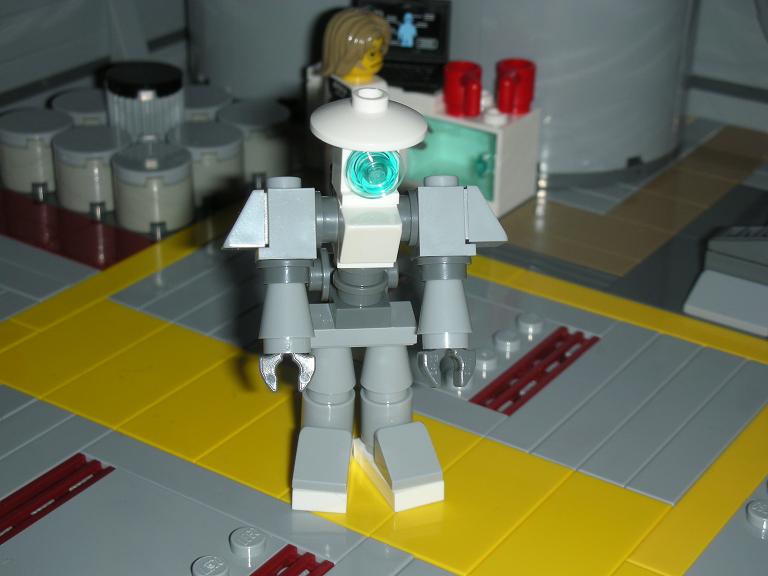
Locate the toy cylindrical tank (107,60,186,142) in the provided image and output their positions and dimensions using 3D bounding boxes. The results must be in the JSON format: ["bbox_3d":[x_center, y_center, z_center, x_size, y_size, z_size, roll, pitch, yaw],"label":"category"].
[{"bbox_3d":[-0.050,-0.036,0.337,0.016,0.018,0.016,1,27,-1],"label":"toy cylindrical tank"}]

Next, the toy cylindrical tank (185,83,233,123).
[{"bbox_3d":[-0.041,-0.036,0.353,0.016,0.013,0.016,1,27,-1],"label":"toy cylindrical tank"}]

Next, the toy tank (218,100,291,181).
[{"bbox_3d":[-0.028,-0.031,0.345,0.016,0.013,0.016,1,27,-1],"label":"toy tank"}]

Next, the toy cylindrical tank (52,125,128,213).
[{"bbox_3d":[-0.059,-0.024,0.329,0.016,0.013,0.016,1,27,-1],"label":"toy cylindrical tank"}]

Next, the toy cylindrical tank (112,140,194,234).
[{"bbox_3d":[-0.046,-0.020,0.321,0.016,0.013,0.016,1,27,-1],"label":"toy cylindrical tank"}]

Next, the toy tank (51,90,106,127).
[{"bbox_3d":[-0.063,-0.034,0.349,0.016,0.013,0.016,18,31,29],"label":"toy tank"}]

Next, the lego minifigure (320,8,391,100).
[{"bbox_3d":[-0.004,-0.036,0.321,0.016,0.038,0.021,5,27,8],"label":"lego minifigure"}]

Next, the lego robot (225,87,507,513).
[{"bbox_3d":[-0.003,0.001,0.230,0.040,0.059,0.021,-2,27,-6],"label":"lego robot"}]

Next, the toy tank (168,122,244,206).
[{"bbox_3d":[-0.037,-0.025,0.333,0.016,0.013,0.016,1,27,-1],"label":"toy tank"}]

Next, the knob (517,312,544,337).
[{"bbox_3d":[0.026,0.006,0.285,0.005,0.002,0.005,1,27,-1],"label":"knob"}]

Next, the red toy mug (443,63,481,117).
[{"bbox_3d":[0.016,-0.039,0.323,0.007,0.009,0.010,-10,29,-21],"label":"red toy mug"}]

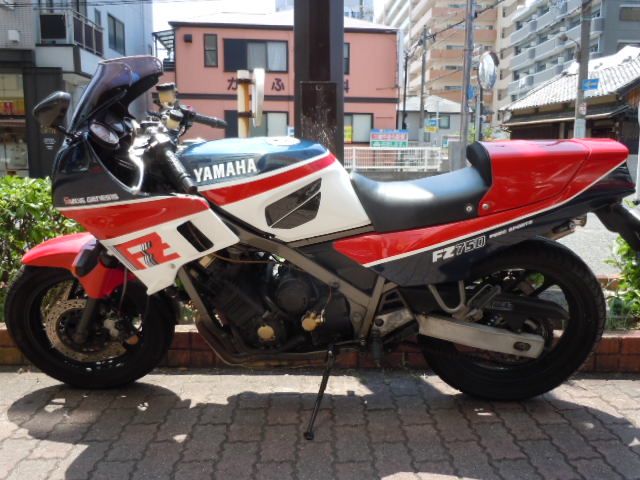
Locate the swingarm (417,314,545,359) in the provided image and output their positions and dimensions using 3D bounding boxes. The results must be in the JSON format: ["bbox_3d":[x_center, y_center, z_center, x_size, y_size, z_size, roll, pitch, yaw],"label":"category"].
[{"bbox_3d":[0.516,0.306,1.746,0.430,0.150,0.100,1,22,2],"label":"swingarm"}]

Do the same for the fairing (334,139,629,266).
[{"bbox_3d":[0.491,-0.143,1.664,0.870,0.385,0.320,1,22,2],"label":"fairing"}]

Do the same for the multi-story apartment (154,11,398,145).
[{"bbox_3d":[-1.798,-6.658,24.291,9.300,7.300,7.500,0,9,-5],"label":"multi-story apartment"}]

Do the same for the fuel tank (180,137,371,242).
[{"bbox_3d":[-0.128,-0.191,1.668,0.590,0.305,0.360,1,22,2],"label":"fuel tank"}]

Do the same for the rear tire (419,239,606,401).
[{"bbox_3d":[0.664,0.287,1.830,0.665,0.665,0.135,1,22,2],"label":"rear tire"}]

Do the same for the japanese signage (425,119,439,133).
[{"bbox_3d":[4.738,-4.853,22.000,0.600,0.530,0.060,0,9,-2],"label":"japanese signage"}]

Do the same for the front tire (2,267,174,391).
[{"bbox_3d":[-0.820,0.294,1.882,0.600,0.600,0.125,-2,25,-5],"label":"front tire"}]

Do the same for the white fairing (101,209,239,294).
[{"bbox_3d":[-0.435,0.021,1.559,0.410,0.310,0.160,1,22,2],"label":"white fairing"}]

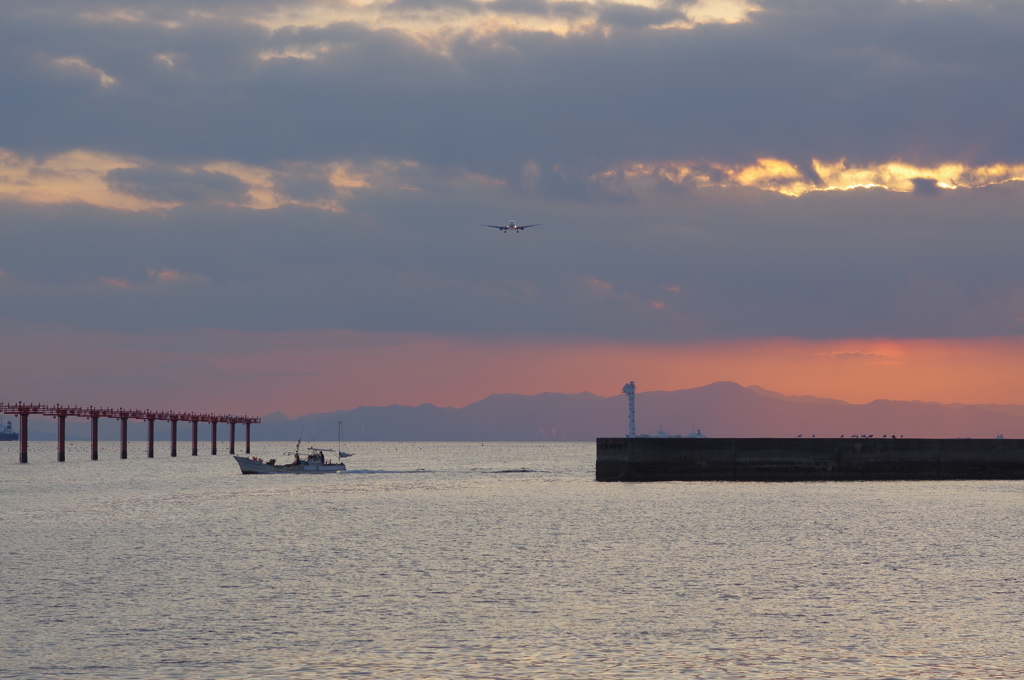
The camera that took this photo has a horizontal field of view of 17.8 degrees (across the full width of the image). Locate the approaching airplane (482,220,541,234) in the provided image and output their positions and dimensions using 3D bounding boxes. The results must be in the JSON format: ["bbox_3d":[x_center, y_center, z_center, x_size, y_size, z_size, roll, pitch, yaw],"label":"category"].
[{"bbox_3d":[0.868,-92.048,2599.114,47.600,16.100,54.900,0,-5,2],"label":"approaching airplane"}]

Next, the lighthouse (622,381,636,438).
[{"bbox_3d":[48.555,29.092,1350.000,5.600,24.880,4.400,0,-2,0],"label":"lighthouse"}]

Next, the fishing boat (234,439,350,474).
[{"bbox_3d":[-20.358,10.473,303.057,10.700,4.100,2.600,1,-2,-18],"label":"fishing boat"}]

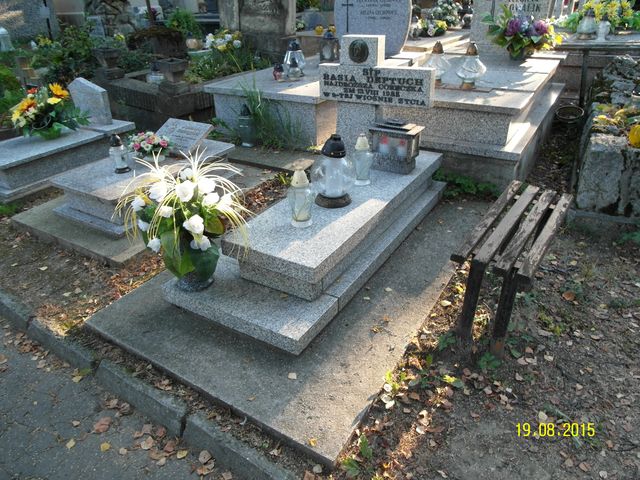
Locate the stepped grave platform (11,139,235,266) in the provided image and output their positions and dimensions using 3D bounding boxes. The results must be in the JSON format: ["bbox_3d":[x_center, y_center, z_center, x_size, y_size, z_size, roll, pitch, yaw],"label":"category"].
[{"bbox_3d":[-1.282,-0.409,3.171,1.192,0.328,1.288,16,34,28],"label":"stepped grave platform"}]

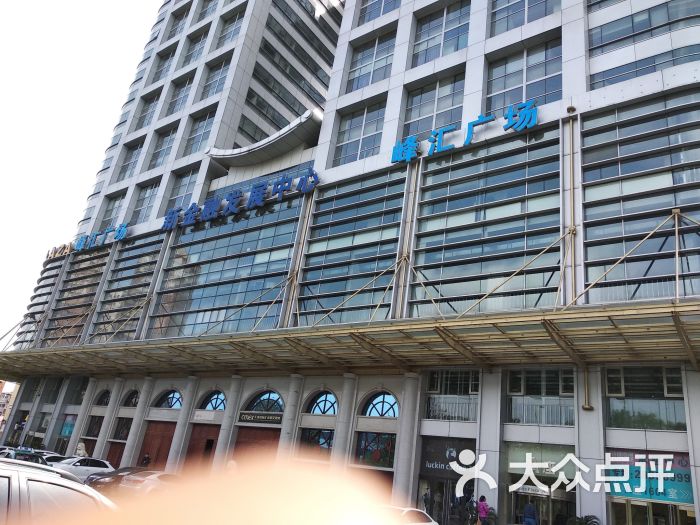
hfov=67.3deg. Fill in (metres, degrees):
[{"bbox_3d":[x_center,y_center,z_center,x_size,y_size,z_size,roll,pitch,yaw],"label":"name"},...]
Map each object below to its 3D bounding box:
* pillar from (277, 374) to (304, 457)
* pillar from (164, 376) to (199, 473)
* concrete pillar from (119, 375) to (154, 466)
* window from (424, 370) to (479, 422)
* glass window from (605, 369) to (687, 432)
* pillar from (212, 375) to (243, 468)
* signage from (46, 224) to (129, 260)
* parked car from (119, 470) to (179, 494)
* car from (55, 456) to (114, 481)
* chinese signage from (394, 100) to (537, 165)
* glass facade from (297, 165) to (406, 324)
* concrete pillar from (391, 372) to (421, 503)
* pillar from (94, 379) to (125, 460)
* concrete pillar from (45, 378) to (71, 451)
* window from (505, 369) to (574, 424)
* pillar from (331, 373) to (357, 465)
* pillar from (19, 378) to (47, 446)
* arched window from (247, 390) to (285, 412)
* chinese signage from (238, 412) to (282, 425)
[{"bbox_3d":[-3.686,10.292,30.967,0.780,7.350,0.780,-9,-29,36],"label":"pillar"},{"bbox_3d":[-11.842,11.633,36.857,0.780,7.270,0.780,-9,-29,36],"label":"pillar"},{"bbox_3d":[-16.266,12.381,40.039,0.780,7.180,0.780,-9,-29,36],"label":"concrete pillar"},{"bbox_3d":[5.284,6.659,26.611,3.120,2.544,0.200,-9,-29,35],"label":"window"},{"bbox_3d":[12.985,5.973,23.258,3.164,2.814,0.150,-9,-29,35],"label":"glass window"},{"bbox_3d":[-8.107,10.964,34.101,0.800,7.396,0.800,-9,-29,35],"label":"pillar"},{"bbox_3d":[-27.402,-1.977,54.434,14.985,2.065,0.300,-9,-29,35],"label":"signage"},{"bbox_3d":[-9.130,11.476,26.457,1.820,1.470,4.600,-2,-25,23],"label":"parked car"},{"bbox_3d":[-16.599,12.530,31.500,1.840,1.550,4.450,-9,-29,35],"label":"car"},{"bbox_3d":[6.229,-7.211,29.956,8.900,2.050,0.320,-9,-29,36],"label":"chinese signage"},{"bbox_3d":[0.077,-0.713,32.404,7.400,10.500,0.500,-9,-29,36],"label":"glass facade"},{"bbox_3d":[2.748,9.224,26.287,0.800,7.396,0.800,-9,-29,35],"label":"concrete pillar"},{"bbox_3d":[-19.604,12.951,42.438,0.780,7.200,0.780,-9,-29,36],"label":"pillar"},{"bbox_3d":[-26.301,14.267,47.856,1.100,7.200,0.950,-9,-29,36],"label":"concrete pillar"},{"bbox_3d":[8.809,6.093,24.073,3.384,2.544,0.200,-9,-29,35],"label":"window"},{"bbox_3d":[-0.497,9.744,28.623,0.800,7.396,0.800,-9,-29,35],"label":"pillar"},{"bbox_3d":[-29.508,14.504,50.002,1.080,7.588,0.792,-9,-29,35],"label":"pillar"},{"bbox_3d":[-5.210,8.955,34.058,3.936,1.392,0.200,-9,-29,35],"label":"arched window"},{"bbox_3d":[-5.591,9.867,33.244,4.300,0.660,0.120,-9,-29,36],"label":"chinese signage"}]

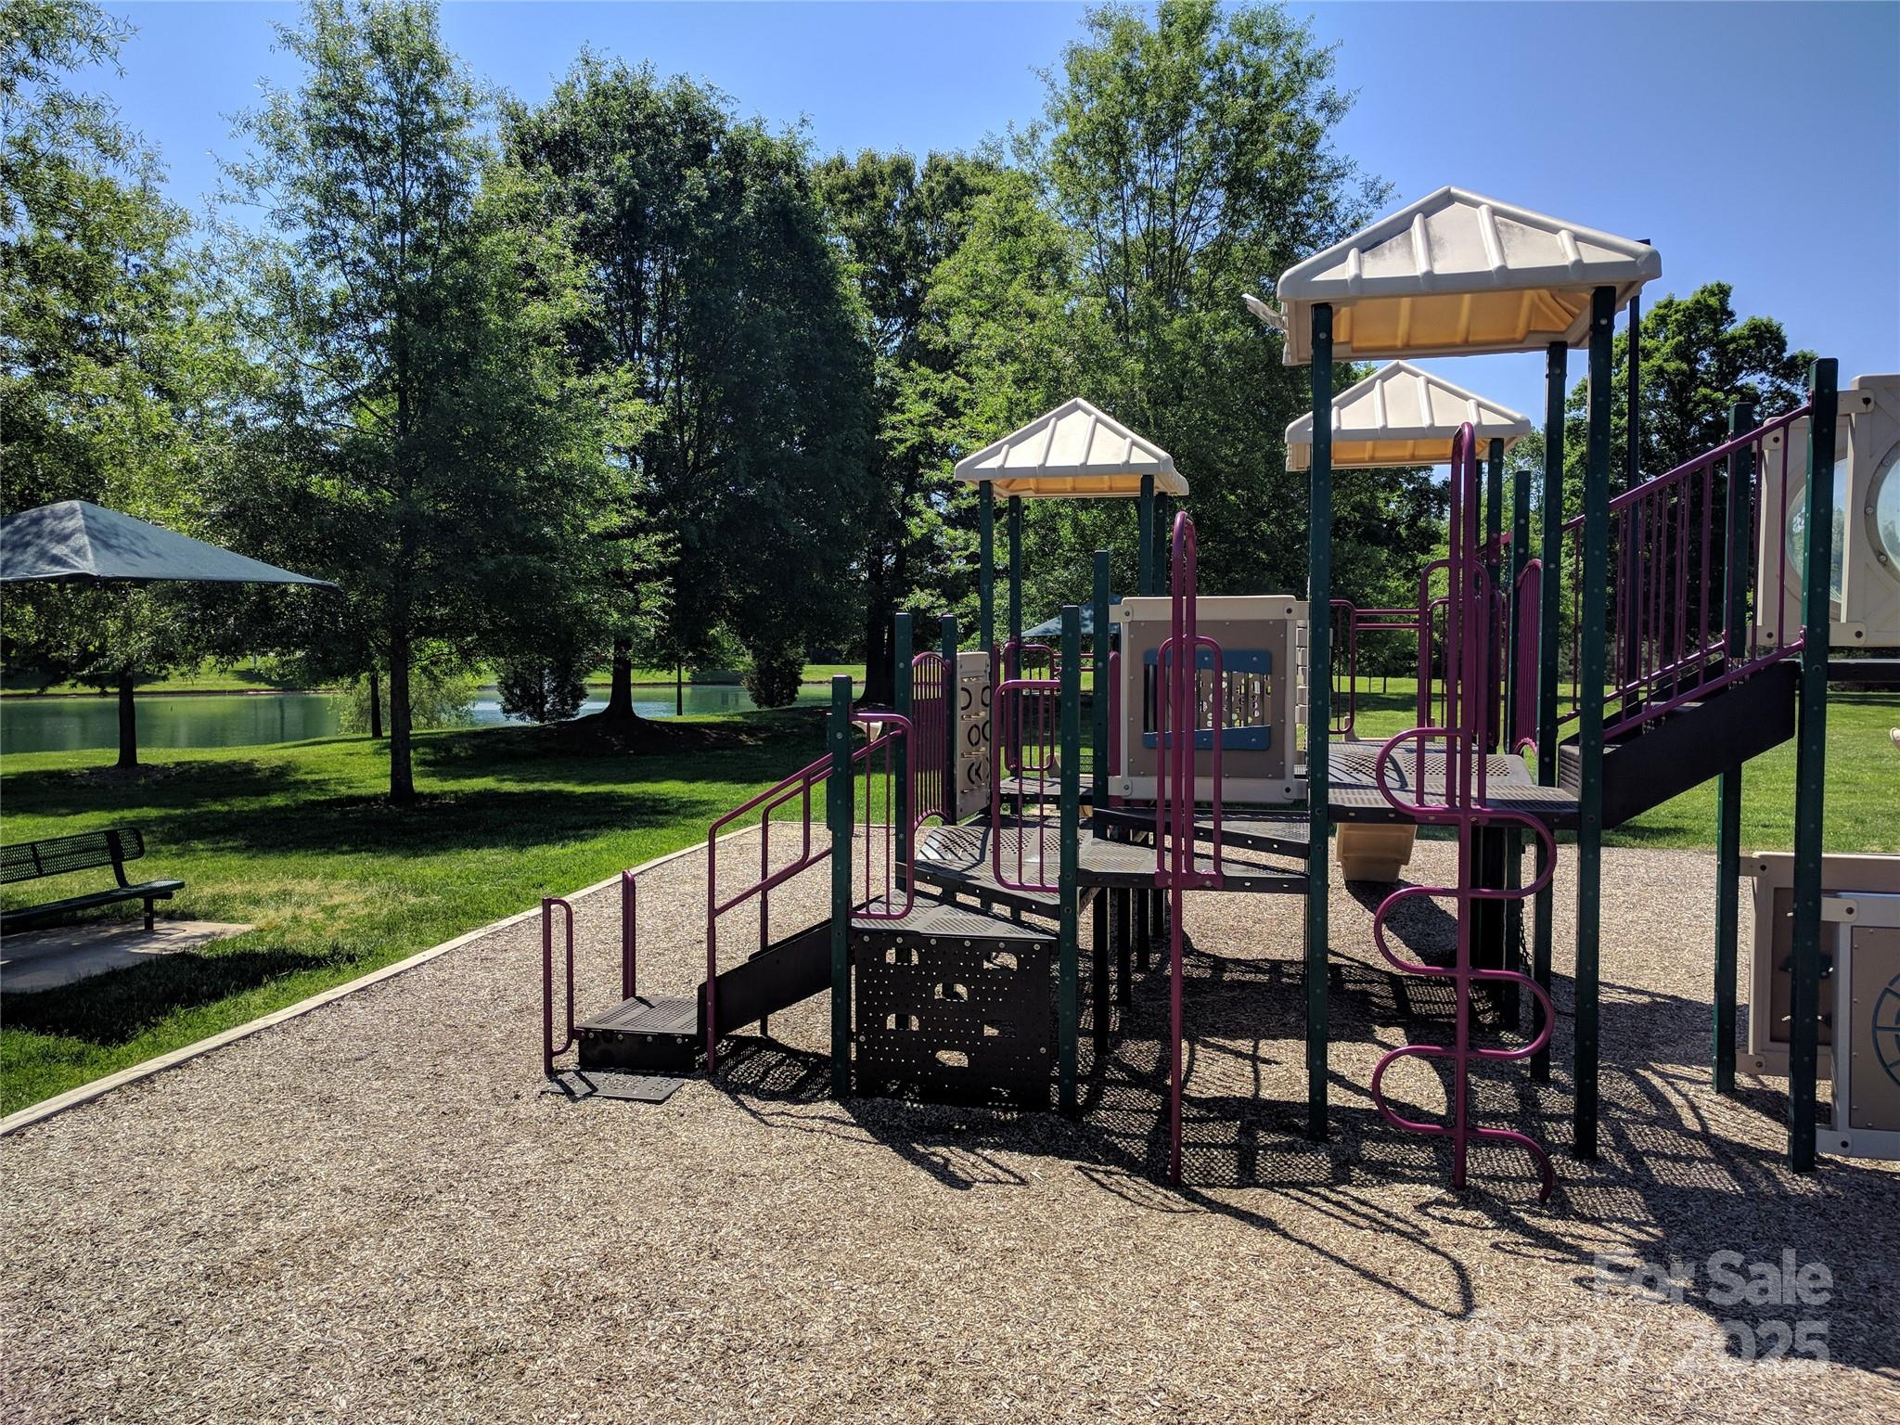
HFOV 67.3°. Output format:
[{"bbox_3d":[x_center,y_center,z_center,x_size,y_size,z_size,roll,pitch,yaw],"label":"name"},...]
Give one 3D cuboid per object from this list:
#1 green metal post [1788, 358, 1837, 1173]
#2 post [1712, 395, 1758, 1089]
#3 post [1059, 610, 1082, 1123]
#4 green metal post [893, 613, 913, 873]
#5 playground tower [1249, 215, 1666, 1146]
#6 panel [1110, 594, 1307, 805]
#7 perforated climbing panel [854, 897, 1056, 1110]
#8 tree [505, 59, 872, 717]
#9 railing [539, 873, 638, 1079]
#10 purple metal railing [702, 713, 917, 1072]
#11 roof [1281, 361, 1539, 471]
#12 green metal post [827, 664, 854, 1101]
[{"bbox_3d":[3.280,0.231,5.433,0.074,3.081,0.074,1,2,14],"label":"green metal post"},{"bbox_3d":[3.537,0.181,6.439,0.074,3.104,0.074,1,2,14],"label":"post"},{"bbox_3d":[0.518,0.640,6.154,0.074,2.198,0.074,1,2,14],"label":"post"},{"bbox_3d":[-0.232,0.590,7.418,0.074,2.198,0.074,1,2,14],"label":"green metal post"},{"bbox_3d":[2.159,-0.267,6.237,1.396,4.010,1.396,1,2,14],"label":"playground tower"},{"bbox_3d":[1.279,-0.058,7.003,0.965,1.005,0.067,1,2,14],"label":"panel"},{"bbox_3d":[0.132,1.337,6.747,0.950,0.757,0.965,1,2,14],"label":"perforated climbing panel"},{"bbox_3d":[-7.872,-9.728,43.000,11.050,19.860,11.050,0,2,0],"label":"tree"},{"bbox_3d":[-1.791,1.277,7.167,0.089,0.839,0.950,1,2,14],"label":"railing"},{"bbox_3d":[-0.562,0.847,6.917,1.069,1.723,0.973,1,2,14],"label":"purple metal railing"},{"bbox_3d":[2.900,-1.939,9.128,1.396,0.624,1.396,1,2,14],"label":"roof"},{"bbox_3d":[-0.489,0.781,6.417,0.074,1.893,0.074,1,2,14],"label":"green metal post"}]

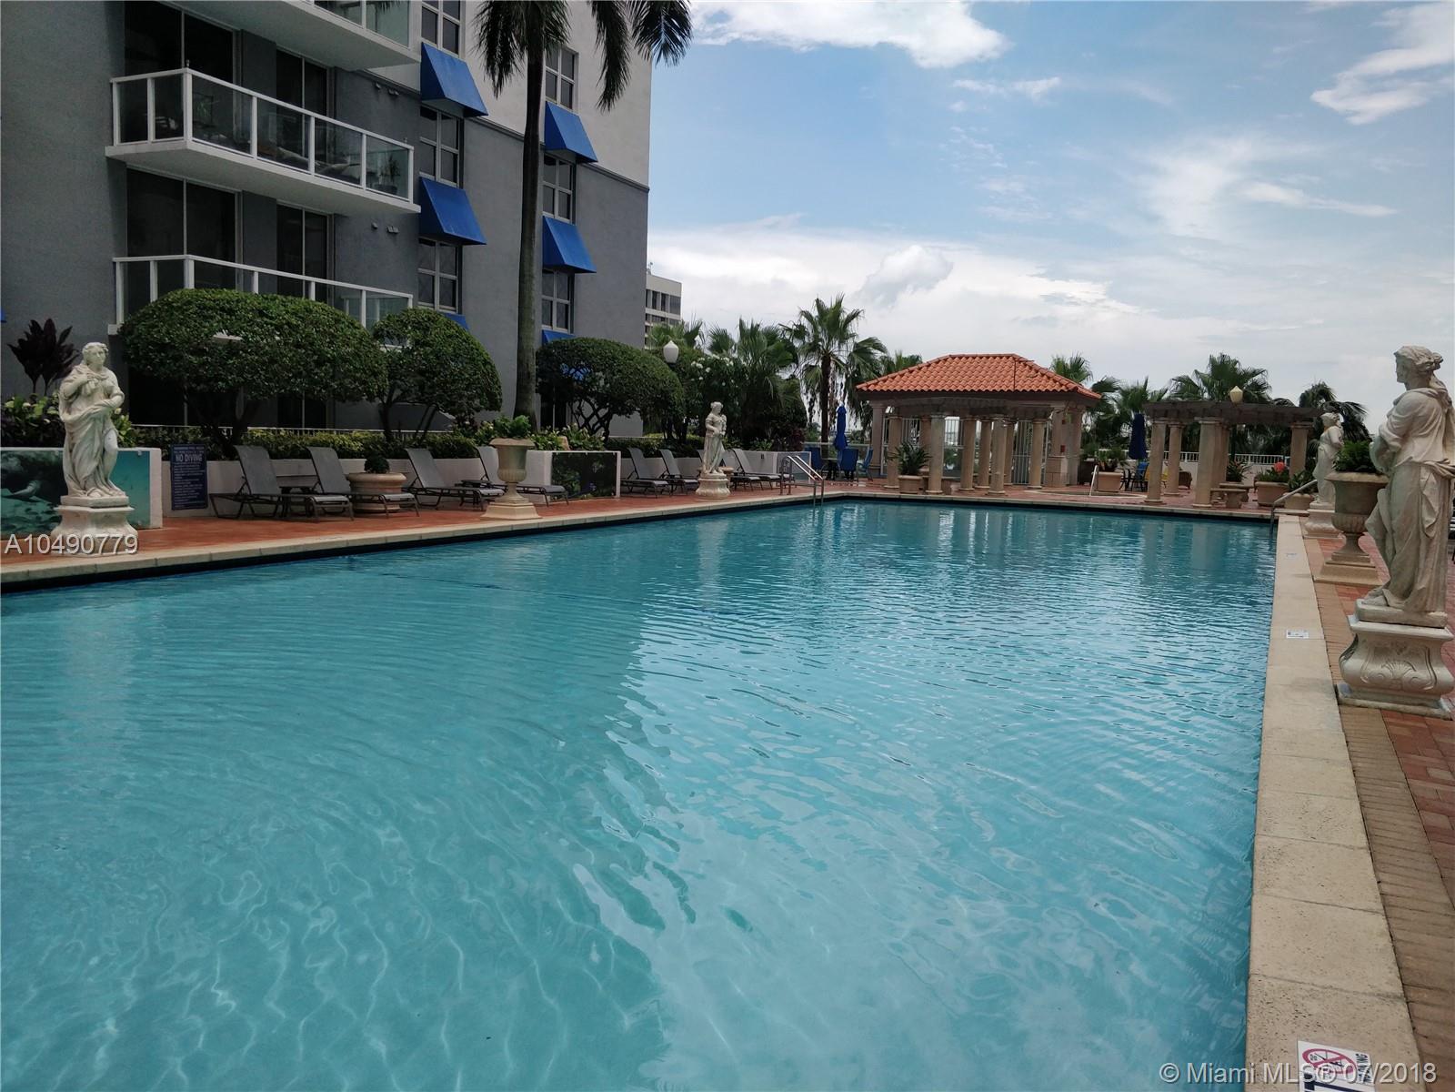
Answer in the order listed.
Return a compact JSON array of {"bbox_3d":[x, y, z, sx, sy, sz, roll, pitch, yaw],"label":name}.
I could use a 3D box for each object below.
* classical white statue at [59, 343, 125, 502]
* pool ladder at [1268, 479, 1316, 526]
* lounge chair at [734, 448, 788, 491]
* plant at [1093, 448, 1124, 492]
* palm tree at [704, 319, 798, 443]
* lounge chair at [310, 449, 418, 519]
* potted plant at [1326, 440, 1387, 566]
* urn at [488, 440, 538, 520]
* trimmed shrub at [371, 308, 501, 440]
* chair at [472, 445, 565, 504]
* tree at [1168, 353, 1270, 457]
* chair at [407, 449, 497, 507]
[{"bbox_3d":[-6.608,-1.301,10.500,0.420,1.600,0.520,7,8,35],"label":"classical white statue"},{"bbox_3d":[10.405,-0.644,18.267,0.950,1.150,0.550,5,7,29],"label":"pool ladder"},{"bbox_3d":[0.989,-2.270,29.428,1.880,1.050,0.660,5,7,28],"label":"lounge chair"},{"bbox_3d":[11.981,-2.380,31.668,0.900,1.370,0.900,5,7,28],"label":"plant"},{"bbox_3d":[0.775,-5.102,32.000,2.900,4.200,2.900,2,7,0],"label":"palm tree"},{"bbox_3d":[-5.631,-0.994,15.307,1.720,1.020,0.640,4,7,18],"label":"lounge chair"},{"bbox_3d":[7.211,-0.482,11.561,0.680,1.460,0.680,5,7,29],"label":"potted plant"},{"bbox_3d":[-3.588,-1.132,16.843,0.730,1.310,0.730,2,6,0],"label":"urn"},{"bbox_3d":[-5.880,-3.462,20.782,2.500,2.850,2.500,5,7,28],"label":"trimmed shrub"},{"bbox_3d":[-3.824,-1.281,18.298,1.720,1.020,0.640,4,7,18],"label":"chair"},{"bbox_3d":[17.544,-4.584,36.000,3.500,4.500,3.500,5,7,29],"label":"tree"},{"bbox_3d":[-4.982,-1.240,18.609,1.920,1.060,0.660,5,7,28],"label":"chair"}]

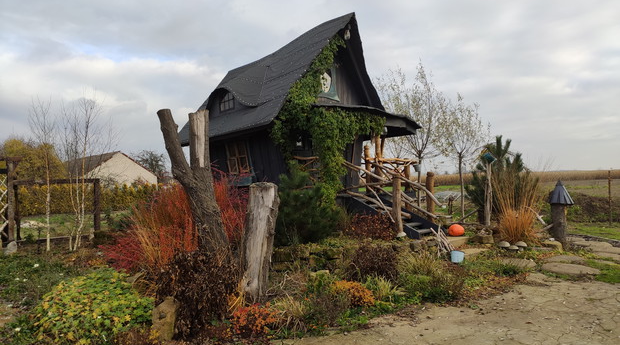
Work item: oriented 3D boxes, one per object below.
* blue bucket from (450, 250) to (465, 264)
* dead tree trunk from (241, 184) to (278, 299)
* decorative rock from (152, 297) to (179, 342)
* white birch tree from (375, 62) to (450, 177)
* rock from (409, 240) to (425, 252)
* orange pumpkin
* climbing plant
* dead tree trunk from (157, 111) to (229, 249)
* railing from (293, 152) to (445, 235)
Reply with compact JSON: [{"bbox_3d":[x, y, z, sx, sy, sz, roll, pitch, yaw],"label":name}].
[{"bbox_3d":[2.724,1.570,8.600,0.250,0.250,0.250,-1,-1,0],"label":"blue bucket"},{"bbox_3d":[-0.634,0.879,5.850,0.430,1.480,0.400,-1,-1,0],"label":"dead tree trunk"},{"bbox_3d":[-1.427,1.452,4.600,0.250,0.450,0.220,-1,-1,6],"label":"decorative rock"},{"bbox_3d":[3.566,-1.148,16.200,2.500,5.000,2.300,-1,-1,0],"label":"white birch tree"},{"bbox_3d":[2.127,1.478,9.300,0.310,0.230,0.260,-1,-1,0],"label":"rock"},{"bbox_3d":[3.429,1.358,10.900,0.370,0.270,0.370,-1,-1,0],"label":"orange pumpkin"},{"bbox_3d":[0.455,-1.247,12.100,3.100,4.600,1.200,-1,-1,-34],"label":"climbing plant"},{"bbox_3d":[-1.612,0.349,6.500,1.050,2.400,0.600,-1,-1,0],"label":"dead tree trunk"},{"bbox_3d":[1.320,0.420,9.950,3.050,1.650,1.600,-1,-1,-33],"label":"railing"}]

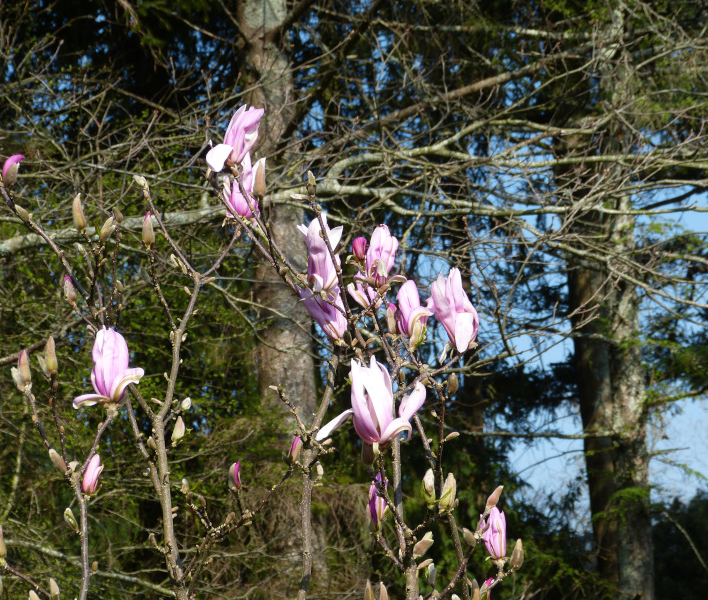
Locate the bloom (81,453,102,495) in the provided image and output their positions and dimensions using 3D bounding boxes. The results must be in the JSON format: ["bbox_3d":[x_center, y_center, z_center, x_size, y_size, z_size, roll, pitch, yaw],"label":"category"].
[{"bbox_3d":[-0.291,0.195,2.650,0.017,0.047,0.017,15,-3,0],"label":"bloom"}]

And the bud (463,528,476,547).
[{"bbox_3d":[0.129,0.264,2.650,0.011,0.026,0.011,-29,-3,0],"label":"bud"}]

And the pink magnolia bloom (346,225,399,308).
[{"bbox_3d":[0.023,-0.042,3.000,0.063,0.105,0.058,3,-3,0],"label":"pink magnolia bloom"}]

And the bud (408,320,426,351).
[{"bbox_3d":[0.071,0.041,2.720,0.015,0.036,0.015,11,-3,0],"label":"bud"}]

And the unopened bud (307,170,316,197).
[{"bbox_3d":[-0.049,-0.135,2.750,0.010,0.030,0.010,-5,-3,0],"label":"unopened bud"}]

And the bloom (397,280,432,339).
[{"bbox_3d":[0.071,0.011,2.800,0.040,0.068,0.040,-7,-3,0],"label":"bloom"}]

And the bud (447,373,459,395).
[{"bbox_3d":[0.115,0.098,2.780,0.013,0.026,0.013,2,-3,0],"label":"bud"}]

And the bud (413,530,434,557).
[{"bbox_3d":[0.086,0.303,2.950,0.017,0.036,0.017,29,-3,0],"label":"bud"}]

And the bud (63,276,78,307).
[{"bbox_3d":[-0.334,-0.010,2.800,0.015,0.036,0.015,-18,-3,0],"label":"bud"}]

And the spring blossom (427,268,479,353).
[{"bbox_3d":[0.122,0.013,2.950,0.061,0.103,0.059,-7,-3,0],"label":"spring blossom"}]

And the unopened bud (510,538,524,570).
[{"bbox_3d":[0.182,0.283,2.650,0.013,0.036,0.013,6,-3,0],"label":"unopened bud"}]

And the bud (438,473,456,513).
[{"bbox_3d":[0.116,0.239,2.950,0.020,0.048,0.019,11,-3,0],"label":"bud"}]

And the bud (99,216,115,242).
[{"bbox_3d":[-0.312,-0.089,3.000,0.016,0.035,0.015,27,-3,0],"label":"bud"}]

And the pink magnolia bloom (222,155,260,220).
[{"bbox_3d":[-0.144,-0.145,3.050,0.049,0.082,0.050,-2,-3,0],"label":"pink magnolia bloom"}]

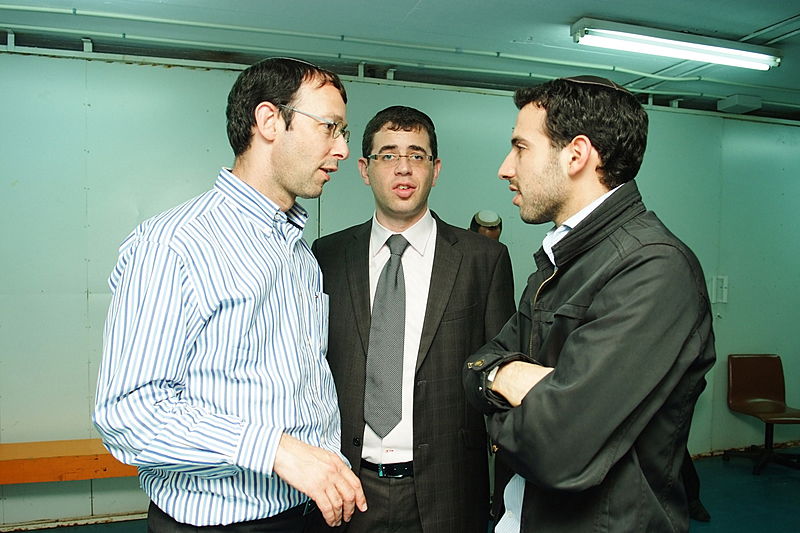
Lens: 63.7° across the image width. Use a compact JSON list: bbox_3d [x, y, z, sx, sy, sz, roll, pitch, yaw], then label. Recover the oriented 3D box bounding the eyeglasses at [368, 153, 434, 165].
[{"bbox_3d":[-0.002,-0.231,1.470,0.143,0.038,0.142,1,3,-4],"label":"eyeglasses"}]

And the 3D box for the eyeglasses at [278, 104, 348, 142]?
[{"bbox_3d":[-0.160,-0.246,1.085,0.140,0.042,0.140,22,6,8],"label":"eyeglasses"}]

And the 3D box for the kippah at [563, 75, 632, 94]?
[{"bbox_3d":[0.323,-0.291,1.045,0.130,0.037,0.130,13,2,-1],"label":"kippah"}]

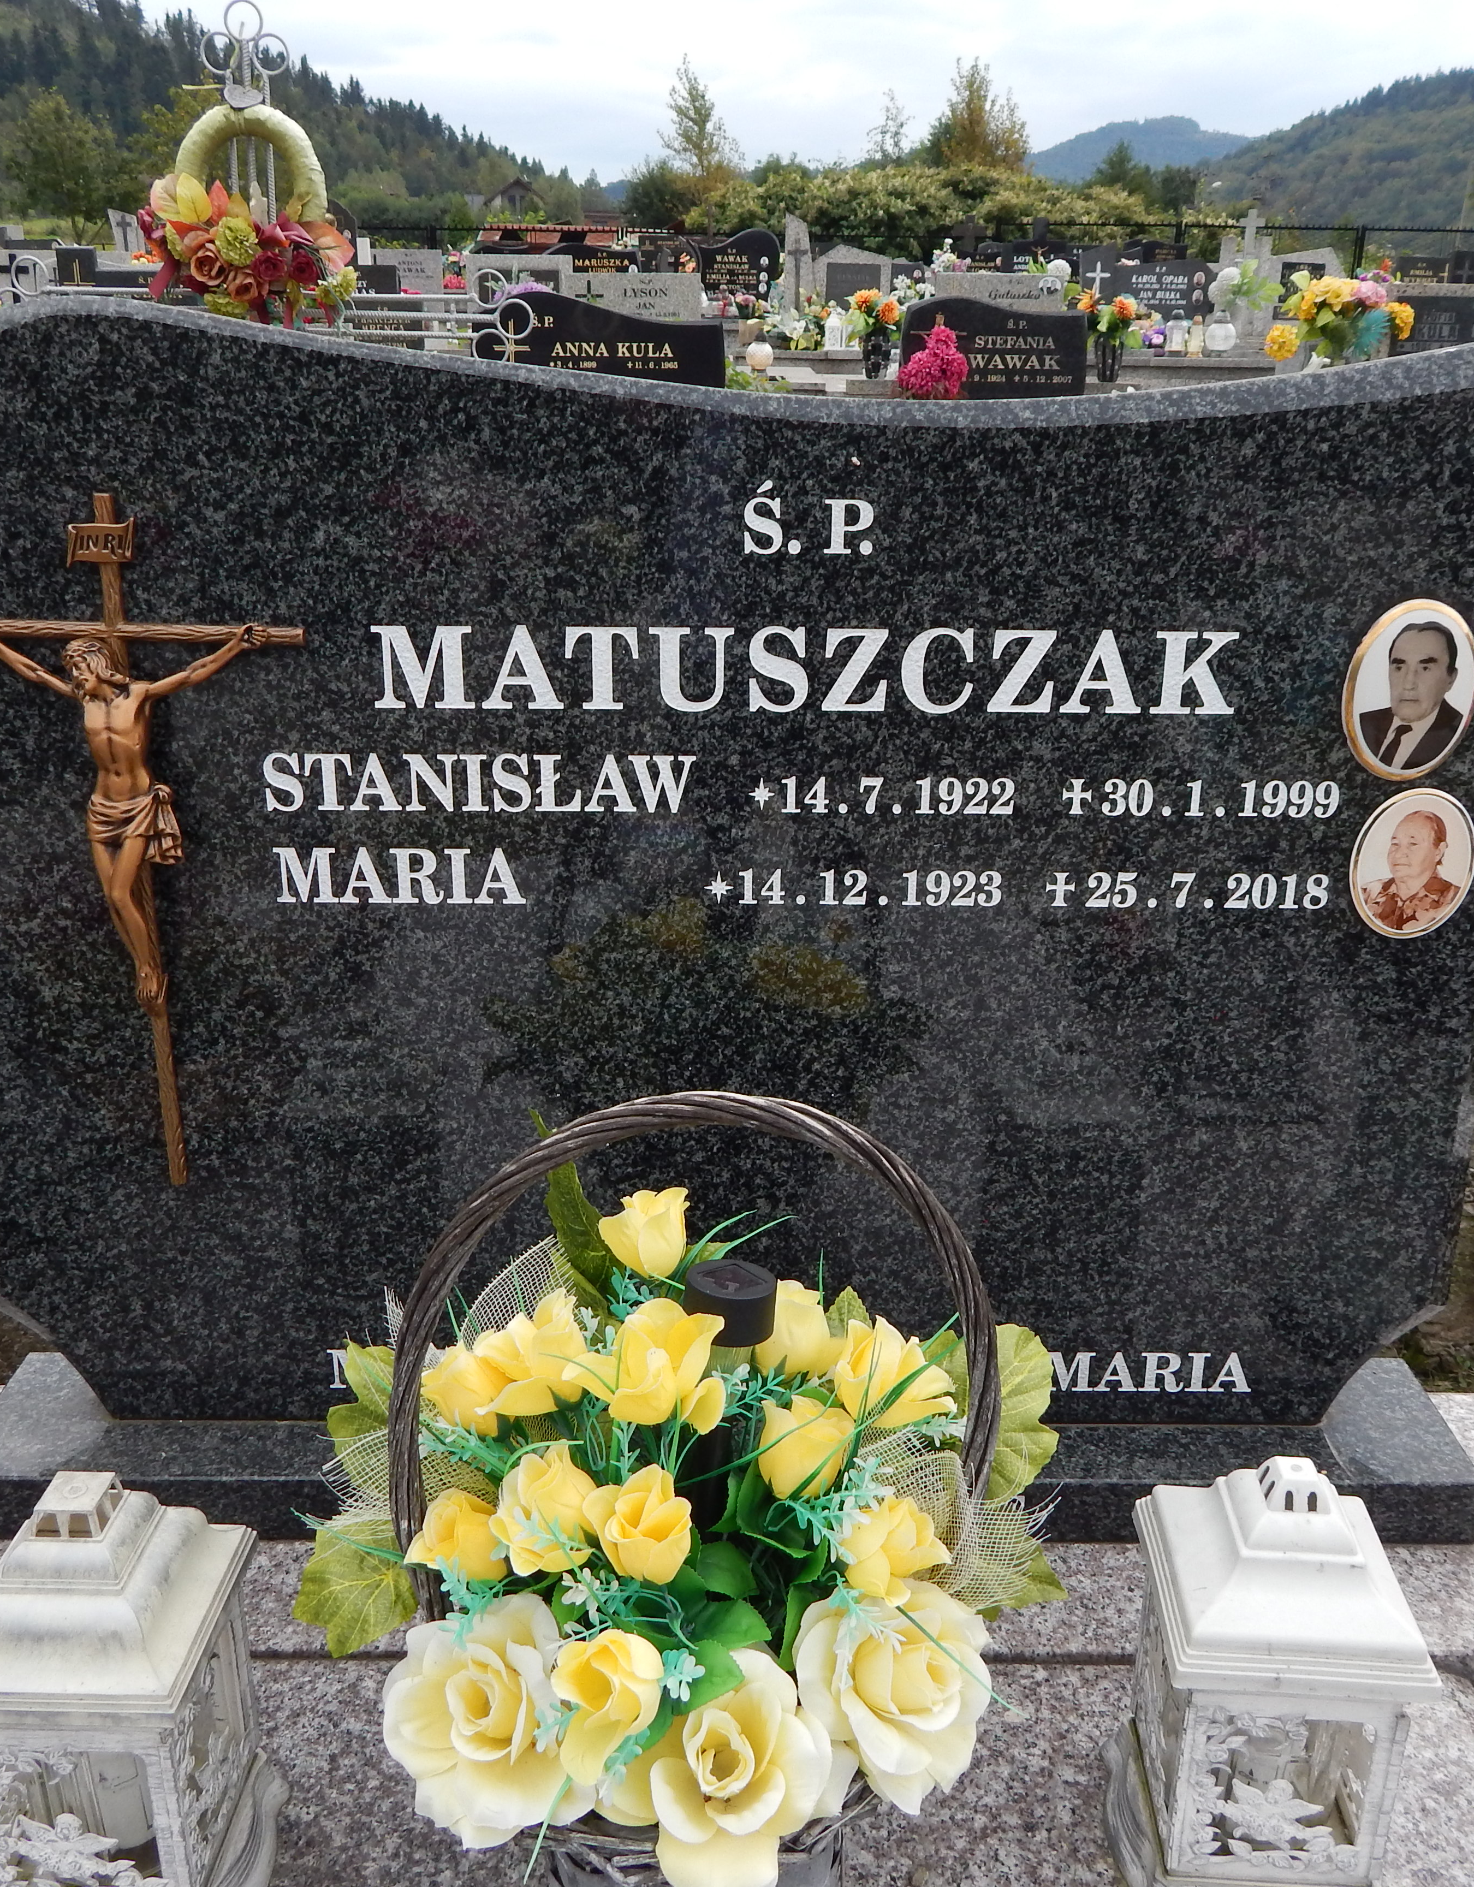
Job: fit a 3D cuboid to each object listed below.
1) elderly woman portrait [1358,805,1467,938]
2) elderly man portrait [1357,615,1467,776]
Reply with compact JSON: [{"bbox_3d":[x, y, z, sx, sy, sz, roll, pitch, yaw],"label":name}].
[{"bbox_3d":[0.456,-0.048,1.121,0.069,0.087,0.008,0,17,0],"label":"elderly woman portrait"},{"bbox_3d":[0.442,-0.161,1.086,0.072,0.101,0.008,0,17,0],"label":"elderly man portrait"}]

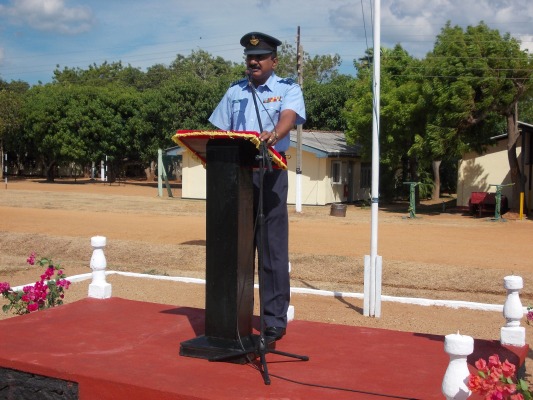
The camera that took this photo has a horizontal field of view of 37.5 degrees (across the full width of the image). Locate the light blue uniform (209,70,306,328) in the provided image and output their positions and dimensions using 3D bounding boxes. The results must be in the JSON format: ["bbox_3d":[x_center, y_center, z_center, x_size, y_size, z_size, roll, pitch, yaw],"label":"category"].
[{"bbox_3d":[-0.050,0.004,4.620,0.560,1.530,0.380,1,3,25],"label":"light blue uniform"}]

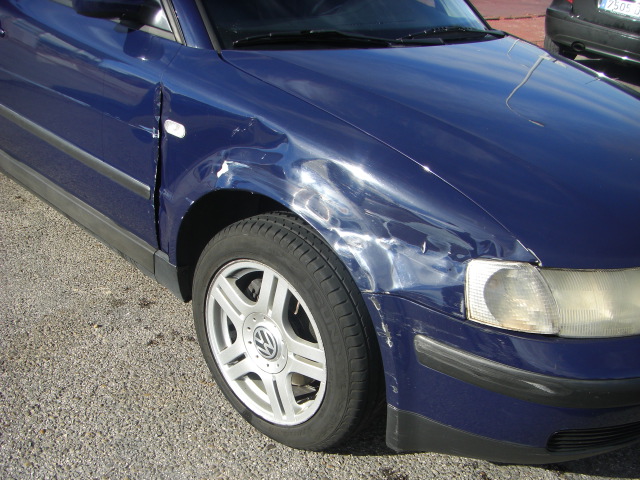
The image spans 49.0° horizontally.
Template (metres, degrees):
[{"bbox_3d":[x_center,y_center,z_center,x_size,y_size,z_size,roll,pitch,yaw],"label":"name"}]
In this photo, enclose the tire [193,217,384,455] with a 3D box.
[{"bbox_3d":[-0.086,0.238,1.850,0.630,0.625,0.210,22,28,37],"label":"tire"}]

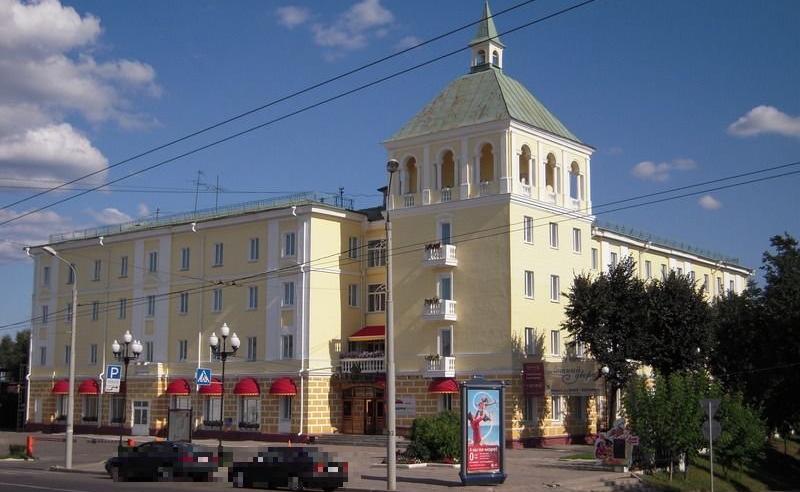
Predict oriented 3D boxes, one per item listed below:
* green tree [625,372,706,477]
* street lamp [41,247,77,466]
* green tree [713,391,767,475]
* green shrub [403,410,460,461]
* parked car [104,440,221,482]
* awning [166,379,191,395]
[{"bbox_3d":[10.462,6.976,41.047,3.200,4.300,3.000,-2,-9,14],"label":"green tree"},{"bbox_3d":[-13.986,4.558,42.131,0.350,8.900,1.900,-5,-10,33],"label":"street lamp"},{"bbox_3d":[13.222,7.372,40.835,2.069,3.286,2.069,-2,-9,18],"label":"green tree"},{"bbox_3d":[1.738,8.883,48.684,2.900,2.360,2.600,1,-8,0],"label":"green shrub"},{"bbox_3d":[-8.717,7.819,37.882,4.500,1.420,1.740,-6,-10,39],"label":"parked car"},{"bbox_3d":[-15.753,9.906,73.145,2.100,1.170,0.850,-6,-10,39],"label":"awning"}]

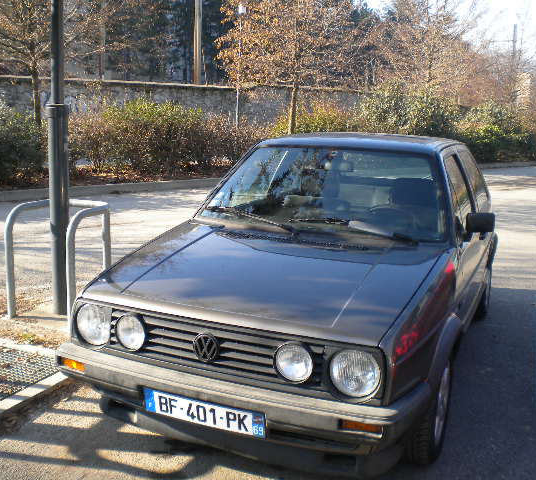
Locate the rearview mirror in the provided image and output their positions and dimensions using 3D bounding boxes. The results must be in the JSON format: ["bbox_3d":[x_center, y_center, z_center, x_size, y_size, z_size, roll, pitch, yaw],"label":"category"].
[{"bbox_3d":[1.142,-0.091,3.472,0.160,0.110,0.085,6,12,22],"label":"rearview mirror"}]

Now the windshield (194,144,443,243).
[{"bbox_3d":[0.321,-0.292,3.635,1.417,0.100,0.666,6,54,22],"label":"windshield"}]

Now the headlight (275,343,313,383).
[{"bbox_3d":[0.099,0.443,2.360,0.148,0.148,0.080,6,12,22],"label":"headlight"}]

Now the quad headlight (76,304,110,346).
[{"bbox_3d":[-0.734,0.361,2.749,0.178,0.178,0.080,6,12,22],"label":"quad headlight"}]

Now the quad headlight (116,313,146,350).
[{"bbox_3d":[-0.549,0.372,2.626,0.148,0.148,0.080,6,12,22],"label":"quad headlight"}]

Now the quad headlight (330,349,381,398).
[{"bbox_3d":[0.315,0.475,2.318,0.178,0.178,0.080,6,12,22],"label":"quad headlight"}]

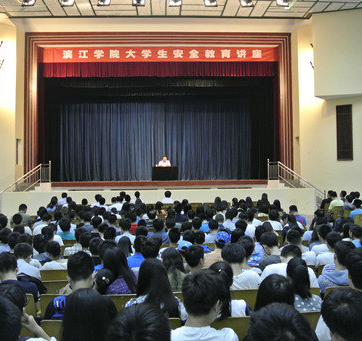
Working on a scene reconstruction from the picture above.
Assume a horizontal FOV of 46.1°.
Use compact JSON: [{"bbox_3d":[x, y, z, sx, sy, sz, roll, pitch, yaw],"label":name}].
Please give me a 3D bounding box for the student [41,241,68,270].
[{"bbox_3d":[-1.600,1.500,5.600,0.500,1.220,0.750,-1,0,0],"label":"student"}]

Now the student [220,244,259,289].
[{"bbox_3d":[0.450,1.230,3.750,0.500,1.250,0.750,-1,0,-1],"label":"student"}]

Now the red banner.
[{"bbox_3d":[-1.138,-5.907,21.700,12.100,0.790,0.050,0,-1,-2],"label":"red banner"}]

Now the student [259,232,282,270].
[{"bbox_3d":[1.020,1.280,4.700,0.500,1.250,0.750,0,0,-3],"label":"student"}]

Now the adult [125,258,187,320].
[{"bbox_3d":[-0.182,1.244,3.192,0.470,1.250,0.750,0,-1,-2],"label":"adult"}]

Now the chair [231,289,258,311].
[{"bbox_3d":[0.496,1.482,4.015,0.500,0.830,0.550,0,-1,-2],"label":"chair"}]

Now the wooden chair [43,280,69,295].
[{"bbox_3d":[-1.270,1.580,4.680,0.520,0.850,0.550,-1,0,-2],"label":"wooden chair"}]

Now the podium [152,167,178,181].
[{"bbox_3d":[-0.799,0.192,21.900,1.320,0.720,0.600,0,-1,-2],"label":"podium"}]

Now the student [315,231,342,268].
[{"bbox_3d":[1.900,1.380,5.500,0.500,1.250,0.750,0,0,-3],"label":"student"}]

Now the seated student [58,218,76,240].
[{"bbox_3d":[-2.121,1.505,8.012,0.480,1.270,0.750,0,-1,-2],"label":"seated student"}]

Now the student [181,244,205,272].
[{"bbox_3d":[0.139,1.450,4.862,0.480,1.270,0.750,0,-1,-2],"label":"student"}]

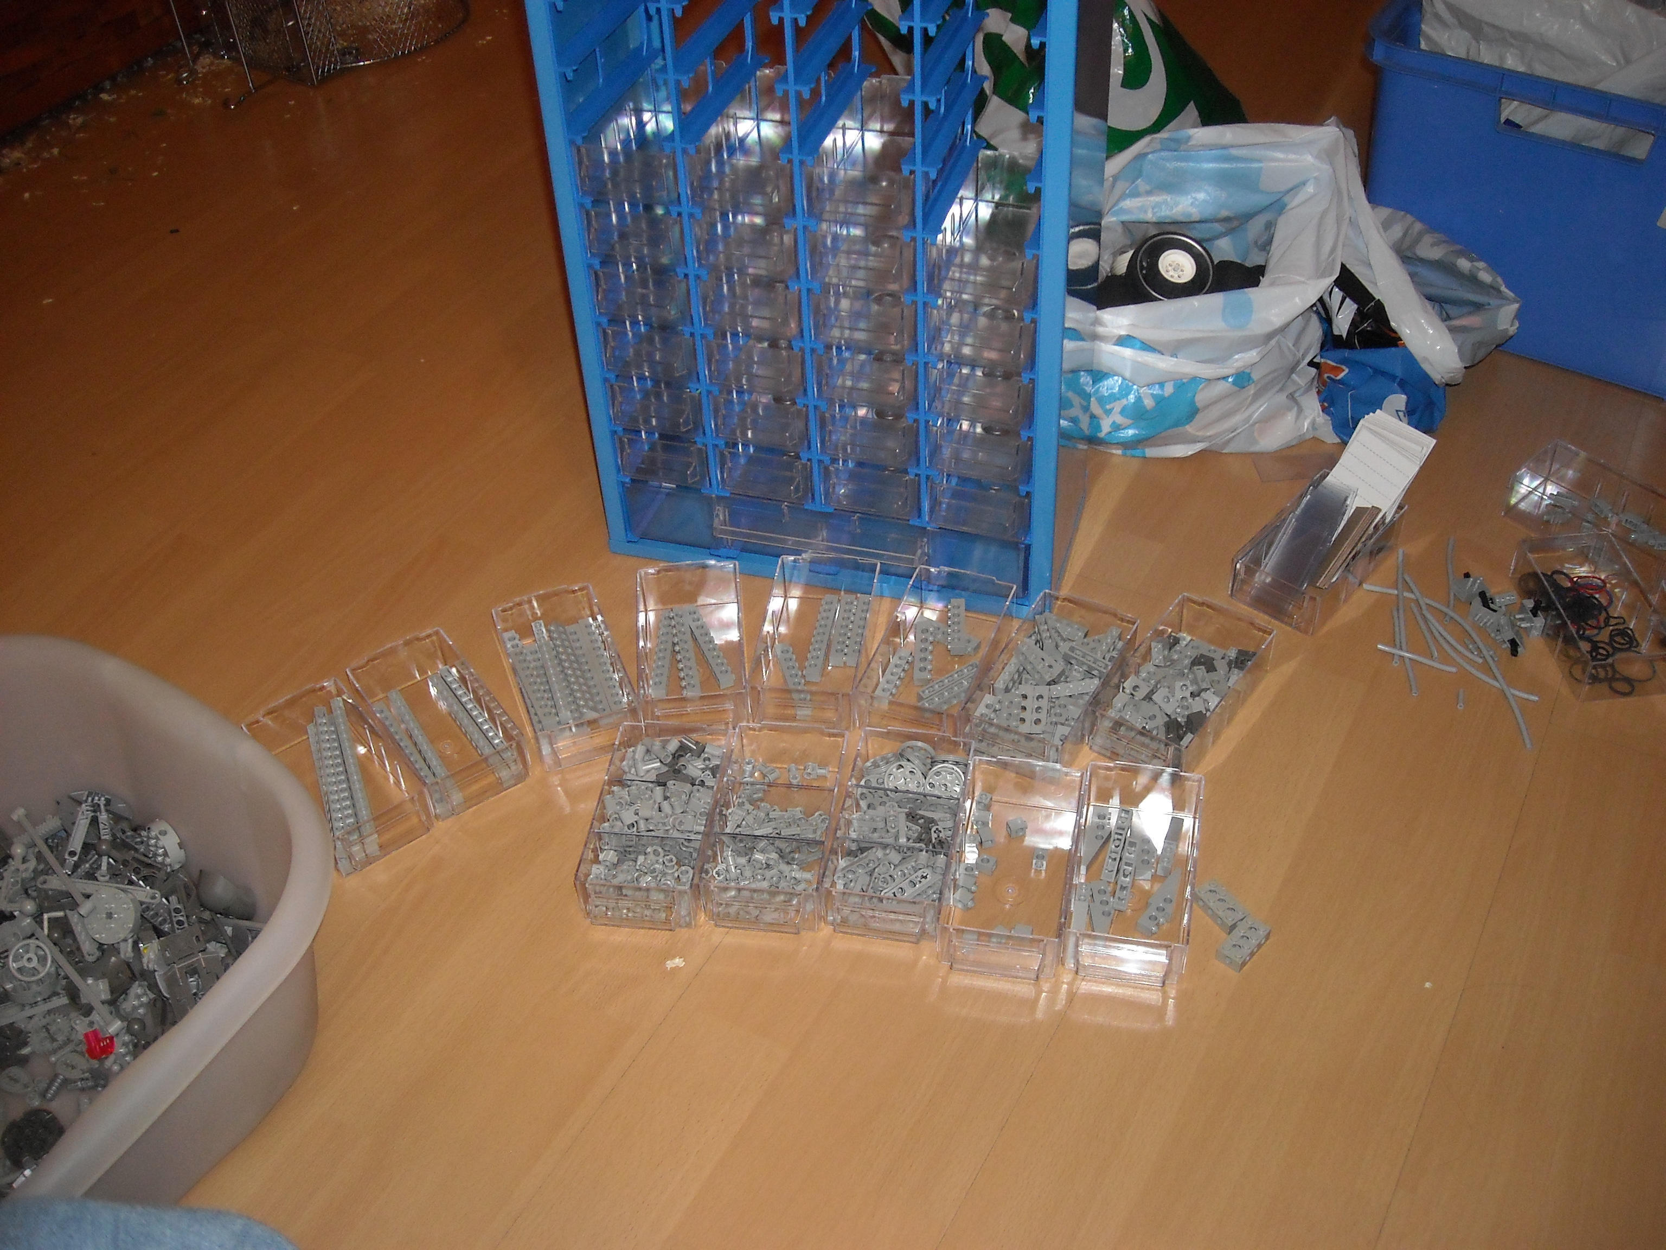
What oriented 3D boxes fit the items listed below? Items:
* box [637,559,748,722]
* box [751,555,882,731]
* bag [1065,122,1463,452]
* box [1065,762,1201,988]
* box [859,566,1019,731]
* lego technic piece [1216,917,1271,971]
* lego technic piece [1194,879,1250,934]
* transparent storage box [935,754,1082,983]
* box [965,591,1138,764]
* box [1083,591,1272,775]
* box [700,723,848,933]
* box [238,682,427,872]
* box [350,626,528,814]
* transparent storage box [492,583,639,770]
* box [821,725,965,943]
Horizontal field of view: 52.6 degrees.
[{"bbox_3d":[-0.094,0.016,1.126,0.067,0.034,0.130,-5,43,-2],"label":"box"},{"bbox_3d":[-0.011,0.012,1.105,0.065,0.035,0.128,4,42,8],"label":"box"},{"bbox_3d":[0.298,-0.264,1.290,0.286,0.179,0.179,-3,41,0],"label":"bag"},{"bbox_3d":[0.174,0.142,0.972,0.067,0.034,0.130,7,44,11],"label":"box"},{"bbox_3d":[0.068,0.021,1.090,0.065,0.035,0.128,12,44,17],"label":"box"},{"bbox_3d":[0.231,0.179,0.945,0.016,0.011,0.032,30,52,31],"label":"lego technic piece"},{"bbox_3d":[0.219,0.157,0.947,0.016,0.008,0.032,-24,45,-22],"label":"lego technic piece"},{"bbox_3d":[0.103,0.137,0.956,0.065,0.035,0.128,6,42,11],"label":"transparent storage box"},{"bbox_3d":[0.141,0.038,1.087,0.067,0.034,0.130,19,47,23],"label":"box"},{"bbox_3d":[0.223,0.041,1.079,0.067,0.034,0.130,25,50,27],"label":"box"},{"bbox_3d":[-0.033,0.120,1.009,0.067,0.034,0.130,4,43,8],"label":"box"},{"bbox_3d":[-0.310,0.095,1.054,0.067,0.034,0.130,-29,48,-25],"label":"box"},{"bbox_3d":[-0.249,0.062,1.063,0.065,0.035,0.128,-26,46,-24],"label":"box"},{"bbox_3d":[-0.172,0.034,1.091,0.065,0.035,0.128,-15,43,-14],"label":"transparent storage box"},{"bbox_3d":[0.040,0.123,1.001,0.067,0.034,0.130,6,43,11],"label":"box"}]

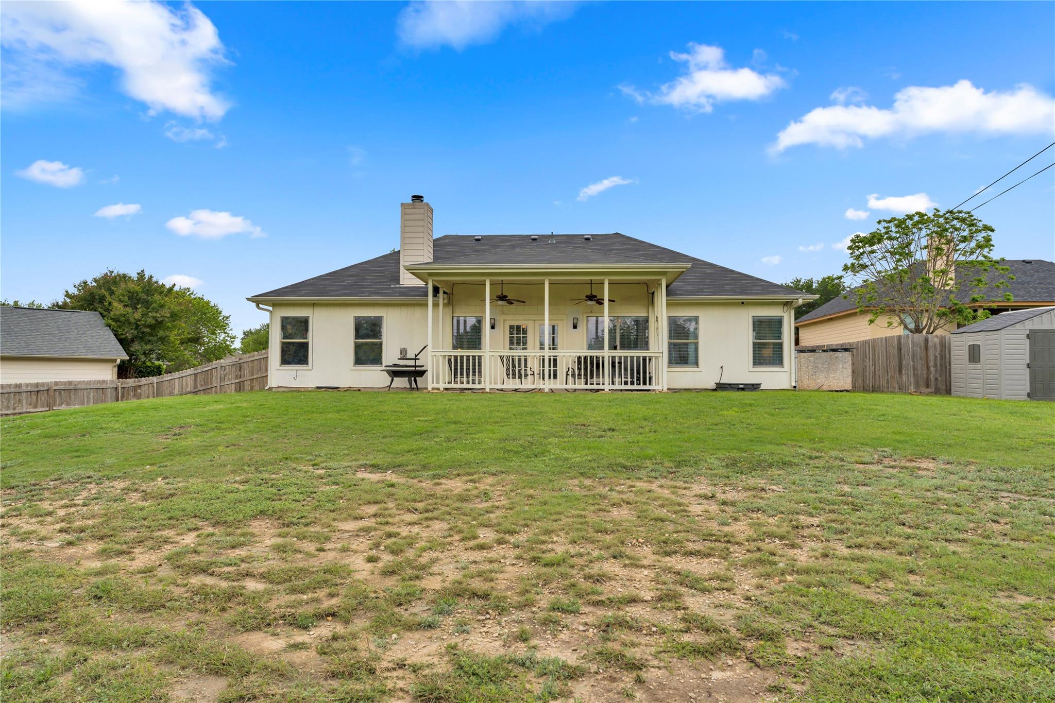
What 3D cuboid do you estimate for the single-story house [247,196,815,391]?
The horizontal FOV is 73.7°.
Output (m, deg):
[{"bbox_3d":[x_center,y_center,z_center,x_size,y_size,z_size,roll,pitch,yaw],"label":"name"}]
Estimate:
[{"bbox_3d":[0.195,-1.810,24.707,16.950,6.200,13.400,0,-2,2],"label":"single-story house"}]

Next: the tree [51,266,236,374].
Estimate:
[{"bbox_3d":[-17.933,-0.526,33.315,7.700,6.750,7.700,1,-2,-28],"label":"tree"}]

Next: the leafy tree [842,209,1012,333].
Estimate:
[{"bbox_3d":[13.119,-1.742,23.349,5.200,5.960,5.200,-1,-2,29],"label":"leafy tree"}]

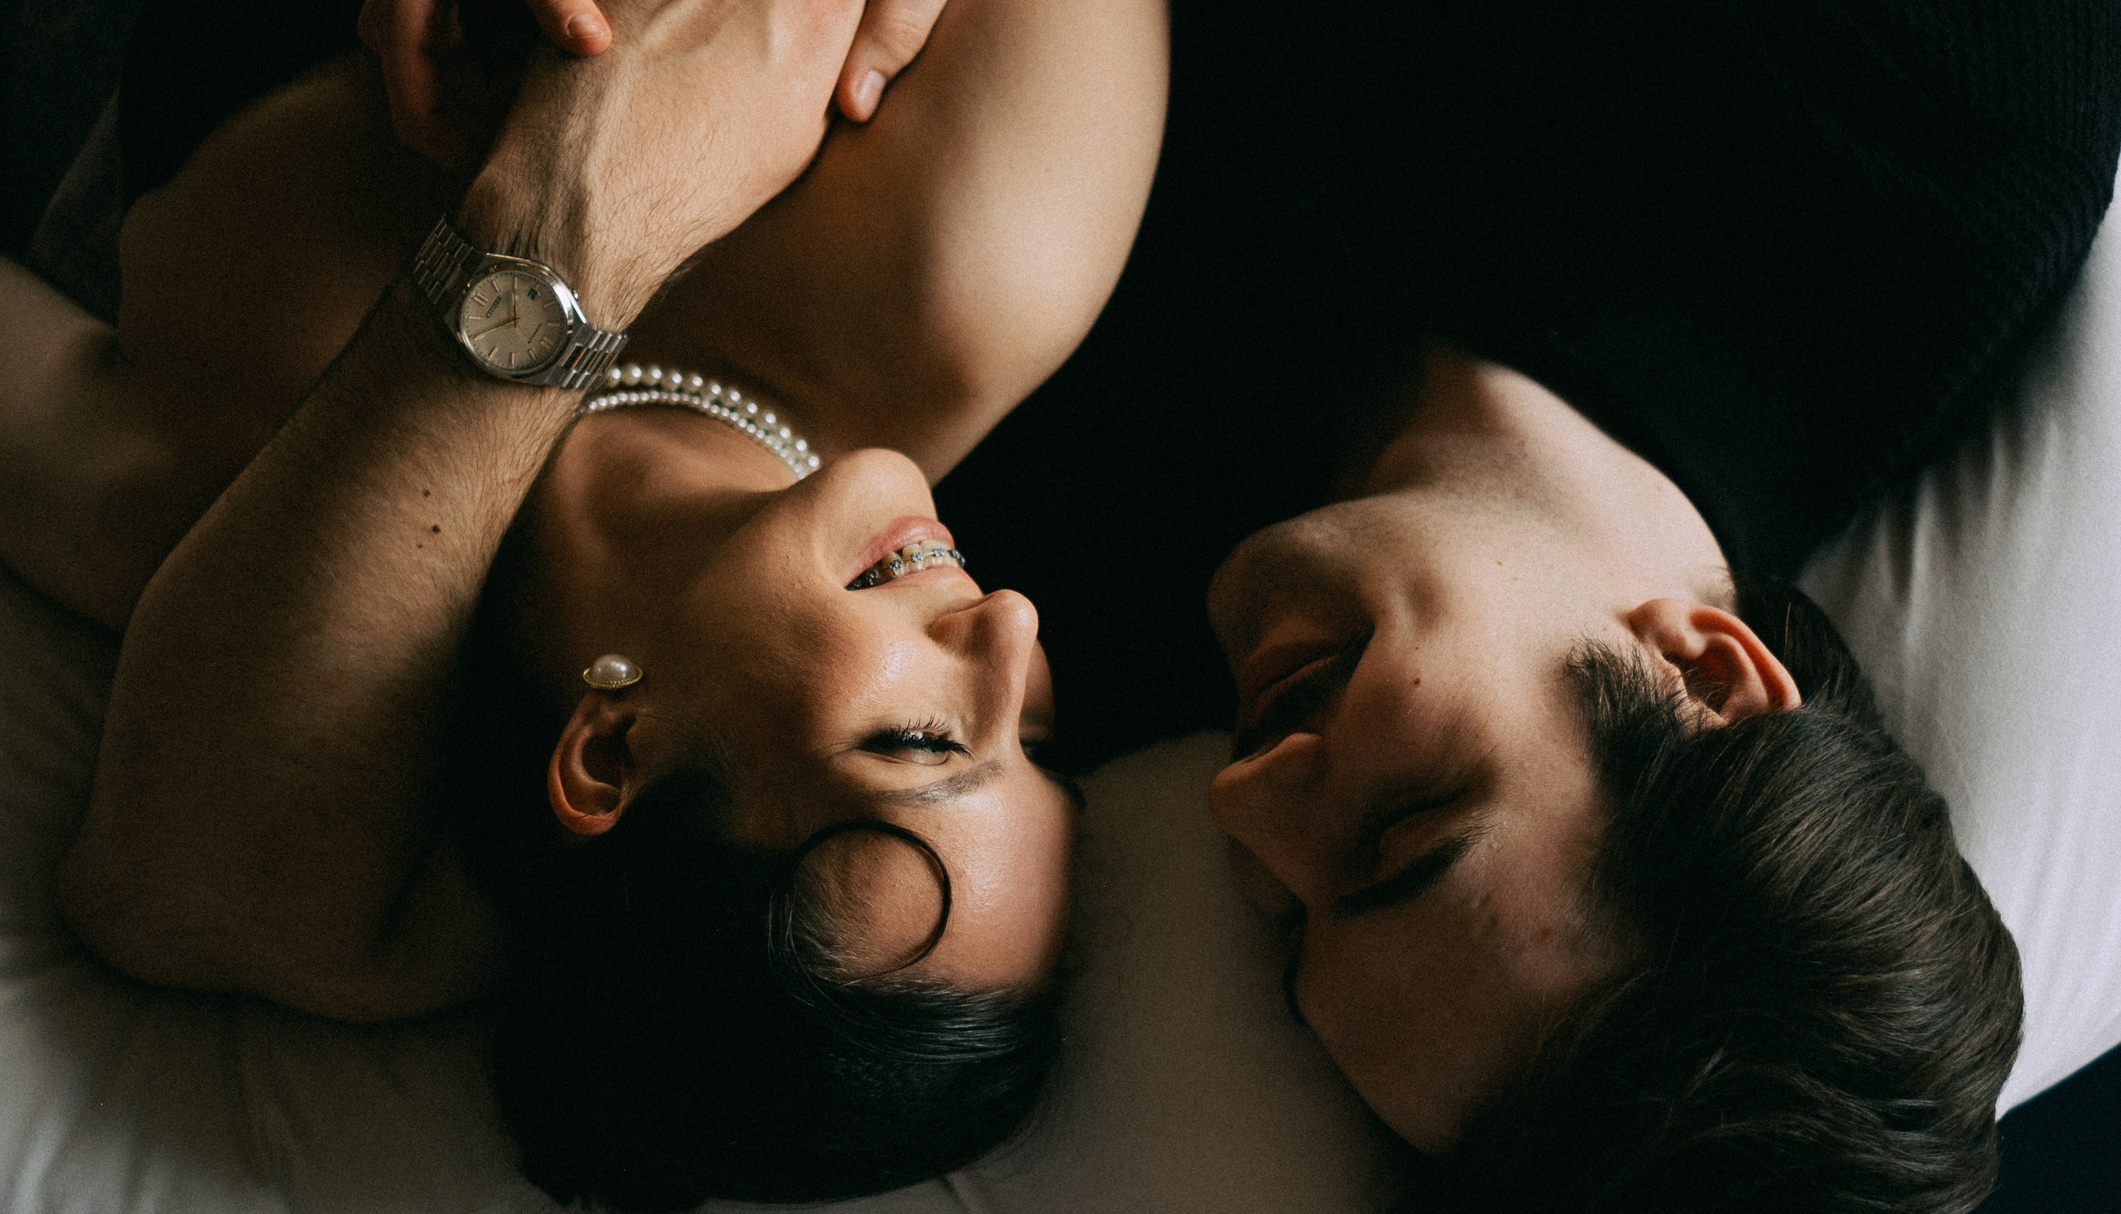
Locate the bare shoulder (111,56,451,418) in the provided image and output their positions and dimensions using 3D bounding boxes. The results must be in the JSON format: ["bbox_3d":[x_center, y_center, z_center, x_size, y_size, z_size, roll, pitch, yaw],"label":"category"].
[{"bbox_3d":[-0.277,-0.134,1.120,0.120,0.115,0.120,-10,75,2],"label":"bare shoulder"}]

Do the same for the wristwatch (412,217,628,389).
[{"bbox_3d":[-0.173,-0.099,1.010,0.069,0.056,0.042,33,110,-14],"label":"wristwatch"}]

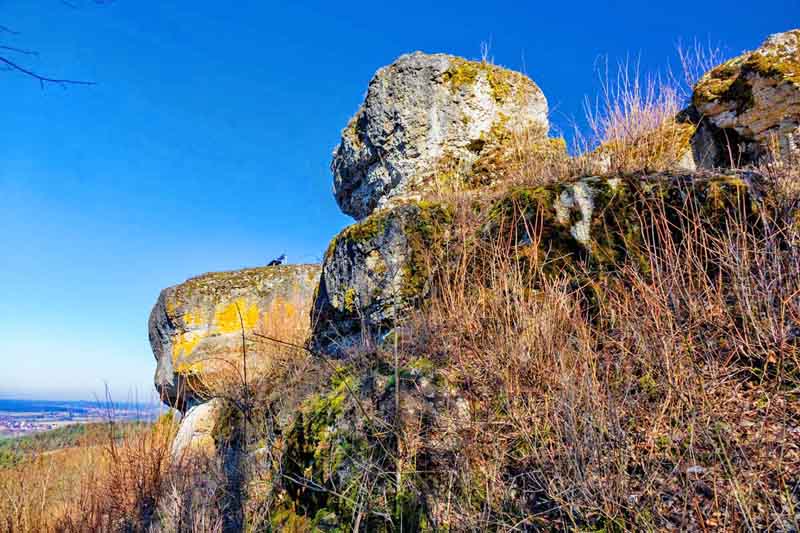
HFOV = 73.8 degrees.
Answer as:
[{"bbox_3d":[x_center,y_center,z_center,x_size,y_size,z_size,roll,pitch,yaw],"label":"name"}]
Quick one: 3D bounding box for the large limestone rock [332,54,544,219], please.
[{"bbox_3d":[0.740,-2.415,10.488,4.034,2.672,3.429,0,-14,0],"label":"large limestone rock"}]

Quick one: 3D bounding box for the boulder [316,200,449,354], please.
[{"bbox_3d":[-0.287,0.220,9.217,2.334,2.541,2.334,0,-14,0],"label":"boulder"}]

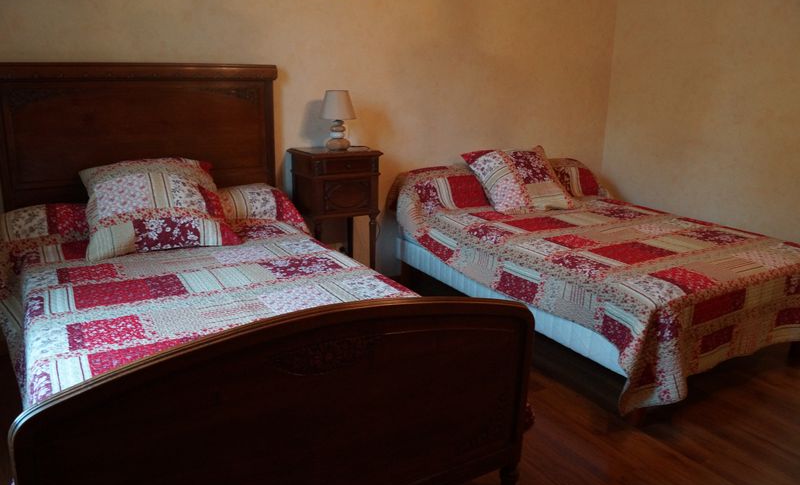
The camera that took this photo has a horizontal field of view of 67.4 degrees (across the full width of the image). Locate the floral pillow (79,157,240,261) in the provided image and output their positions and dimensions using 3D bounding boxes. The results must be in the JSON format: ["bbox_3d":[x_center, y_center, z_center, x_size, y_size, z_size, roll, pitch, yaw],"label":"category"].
[{"bbox_3d":[-1.109,-0.187,2.748,0.610,0.470,0.200,-8,-17,-28],"label":"floral pillow"}]

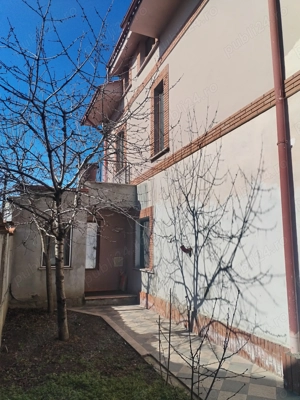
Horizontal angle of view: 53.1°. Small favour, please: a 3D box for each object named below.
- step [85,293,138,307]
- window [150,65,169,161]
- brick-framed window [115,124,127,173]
[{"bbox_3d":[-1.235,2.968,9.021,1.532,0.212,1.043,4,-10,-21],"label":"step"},{"bbox_3d":[0.308,-2.320,8.247,0.220,2.282,1.247,4,-10,-21],"label":"window"},{"bbox_3d":[-1.098,-1.993,11.762,0.220,1.777,1.549,4,-10,-21],"label":"brick-framed window"}]

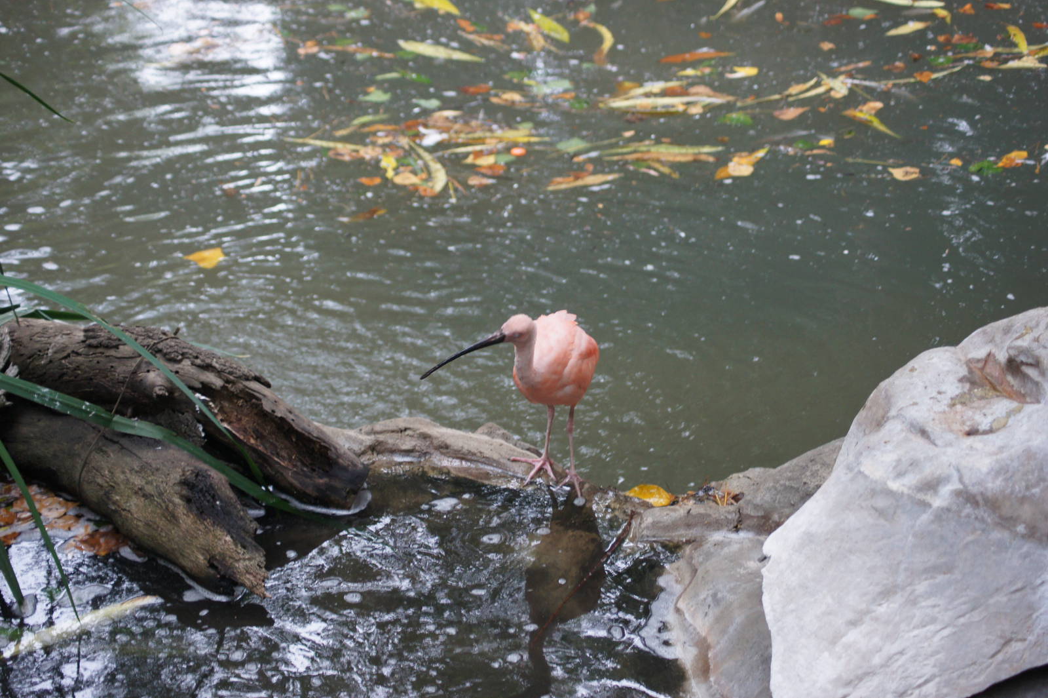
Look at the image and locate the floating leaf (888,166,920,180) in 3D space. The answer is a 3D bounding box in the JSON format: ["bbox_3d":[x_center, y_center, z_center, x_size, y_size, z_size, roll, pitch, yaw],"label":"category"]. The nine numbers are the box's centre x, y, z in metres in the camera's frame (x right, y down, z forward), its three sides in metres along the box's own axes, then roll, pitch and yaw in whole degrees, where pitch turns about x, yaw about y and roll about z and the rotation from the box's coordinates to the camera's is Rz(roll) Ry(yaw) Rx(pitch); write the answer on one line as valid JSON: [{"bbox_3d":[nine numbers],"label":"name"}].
[{"bbox_3d":[0.755,-0.351,4.722,0.061,0.013,0.057,0,25,0],"label":"floating leaf"}]

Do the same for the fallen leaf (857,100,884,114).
[{"bbox_3d":[0.732,-0.504,5.001,0.068,0.012,0.049,-22,36,-34],"label":"fallen leaf"}]

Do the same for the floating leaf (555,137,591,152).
[{"bbox_3d":[0.099,-0.413,4.845,0.058,0.006,0.055,-20,35,-32],"label":"floating leaf"}]

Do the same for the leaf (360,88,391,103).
[{"bbox_3d":[-0.320,-0.549,5.137,0.068,0.013,0.066,-4,26,-9],"label":"leaf"}]

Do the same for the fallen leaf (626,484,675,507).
[{"bbox_3d":[0.197,0.225,3.693,0.071,0.018,0.045,10,31,17],"label":"fallen leaf"}]

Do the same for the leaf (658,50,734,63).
[{"bbox_3d":[0.387,-0.662,5.375,0.171,0.013,0.049,-9,27,-18],"label":"leaf"}]

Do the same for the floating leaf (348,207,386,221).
[{"bbox_3d":[-0.296,-0.258,4.528,0.021,0.013,0.080,21,32,36],"label":"floating leaf"}]

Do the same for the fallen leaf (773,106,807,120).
[{"bbox_3d":[0.561,-0.494,4.987,0.092,0.008,0.050,-20,35,-31],"label":"fallen leaf"}]

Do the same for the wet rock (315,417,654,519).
[{"bbox_3d":[-0.058,0.192,3.570,0.460,0.115,0.190,5,26,11],"label":"wet rock"}]

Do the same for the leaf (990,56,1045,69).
[{"bbox_3d":[1.080,-0.625,5.204,0.106,0.022,0.051,0,29,0],"label":"leaf"}]

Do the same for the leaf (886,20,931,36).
[{"bbox_3d":[0.897,-0.750,5.559,0.032,0.013,0.152,19,31,34],"label":"leaf"}]

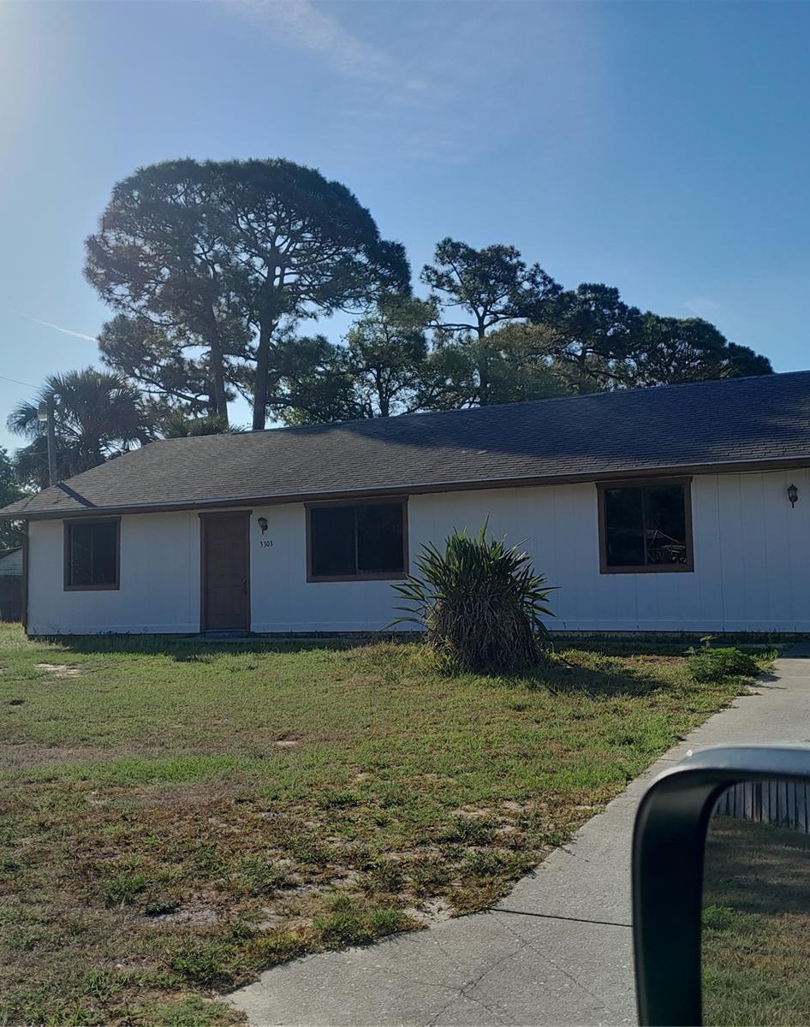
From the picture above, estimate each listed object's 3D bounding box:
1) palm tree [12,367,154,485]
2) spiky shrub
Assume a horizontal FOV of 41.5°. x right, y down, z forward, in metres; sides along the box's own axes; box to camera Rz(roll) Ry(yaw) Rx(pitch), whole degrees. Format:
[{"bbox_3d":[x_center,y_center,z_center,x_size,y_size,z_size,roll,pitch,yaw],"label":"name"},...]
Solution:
[{"bbox_3d":[-10.739,-0.454,35.181,4.600,8.632,4.600,-1,-5,0],"label":"palm tree"},{"bbox_3d":[0.847,0.974,12.461,1.820,1.615,1.750,-1,-5,0],"label":"spiky shrub"}]

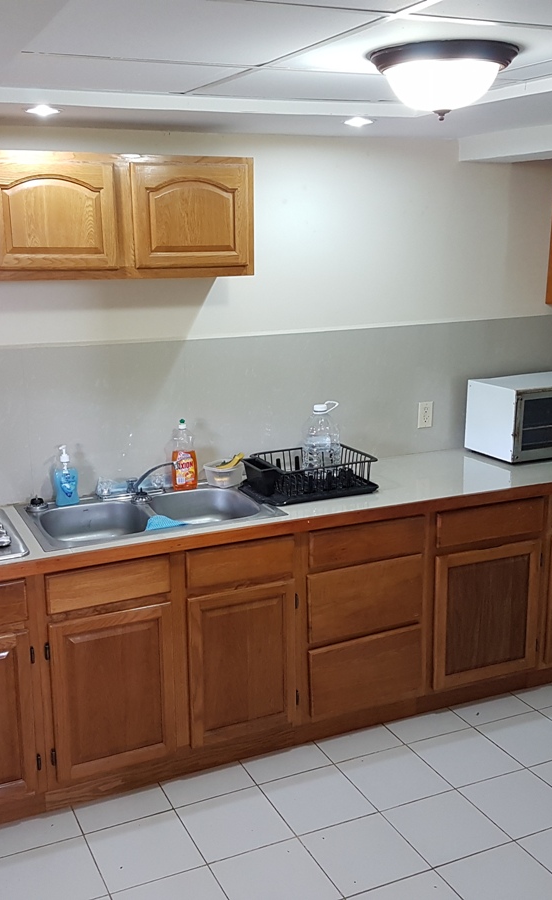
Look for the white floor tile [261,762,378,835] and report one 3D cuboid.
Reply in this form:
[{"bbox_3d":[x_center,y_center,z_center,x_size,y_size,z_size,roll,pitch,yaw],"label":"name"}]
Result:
[{"bbox_3d":[0.136,1.172,3.018,0.300,0.010,0.300,-6,14,-24],"label":"white floor tile"}]

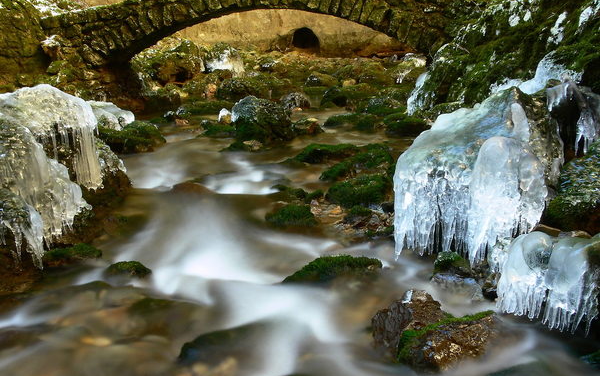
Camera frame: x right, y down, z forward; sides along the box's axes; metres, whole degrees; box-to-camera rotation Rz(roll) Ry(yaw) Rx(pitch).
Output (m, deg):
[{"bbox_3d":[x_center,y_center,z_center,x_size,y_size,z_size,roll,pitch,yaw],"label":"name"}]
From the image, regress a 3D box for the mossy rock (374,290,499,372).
[{"bbox_3d":[0.553,0.578,2.500,0.499,0.257,0.399,3,12,13],"label":"mossy rock"}]

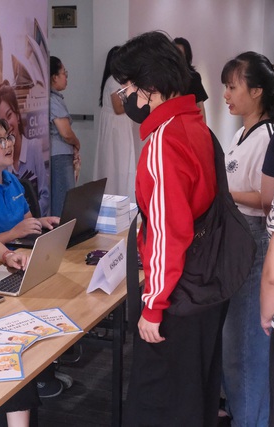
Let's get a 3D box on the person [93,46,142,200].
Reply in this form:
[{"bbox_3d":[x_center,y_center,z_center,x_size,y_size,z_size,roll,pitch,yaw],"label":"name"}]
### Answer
[{"bbox_3d":[-0.192,-0.681,6.755,0.420,1.600,0.440,0,12,0],"label":"person"}]

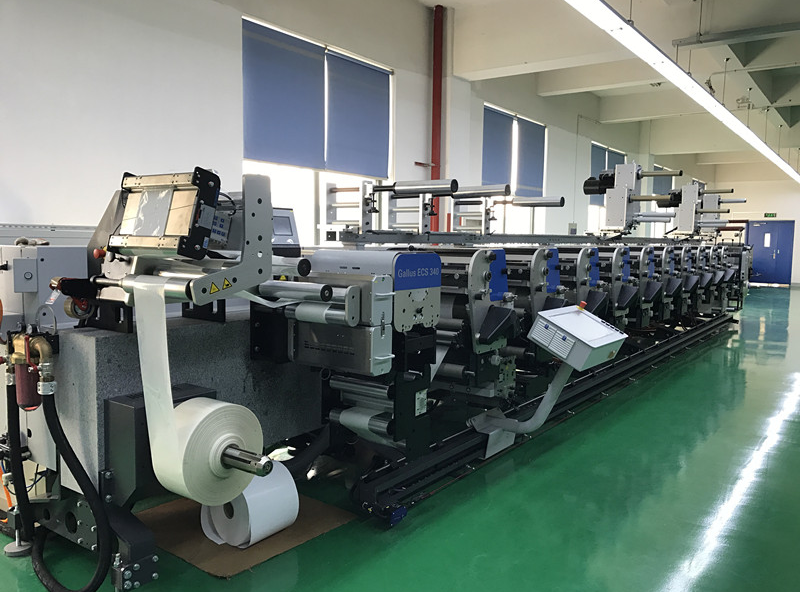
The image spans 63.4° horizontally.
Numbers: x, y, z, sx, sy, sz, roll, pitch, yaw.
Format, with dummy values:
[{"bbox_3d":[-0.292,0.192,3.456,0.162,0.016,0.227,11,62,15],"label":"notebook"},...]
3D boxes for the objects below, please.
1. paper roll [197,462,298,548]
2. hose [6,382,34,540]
[{"bbox_3d":[-0.647,0.913,2.852,0.331,0.305,0.253,6,7,42],"label":"paper roll"},{"bbox_3d":[-1.445,0.633,2.461,0.090,0.600,0.070,-2,6,-31],"label":"hose"}]

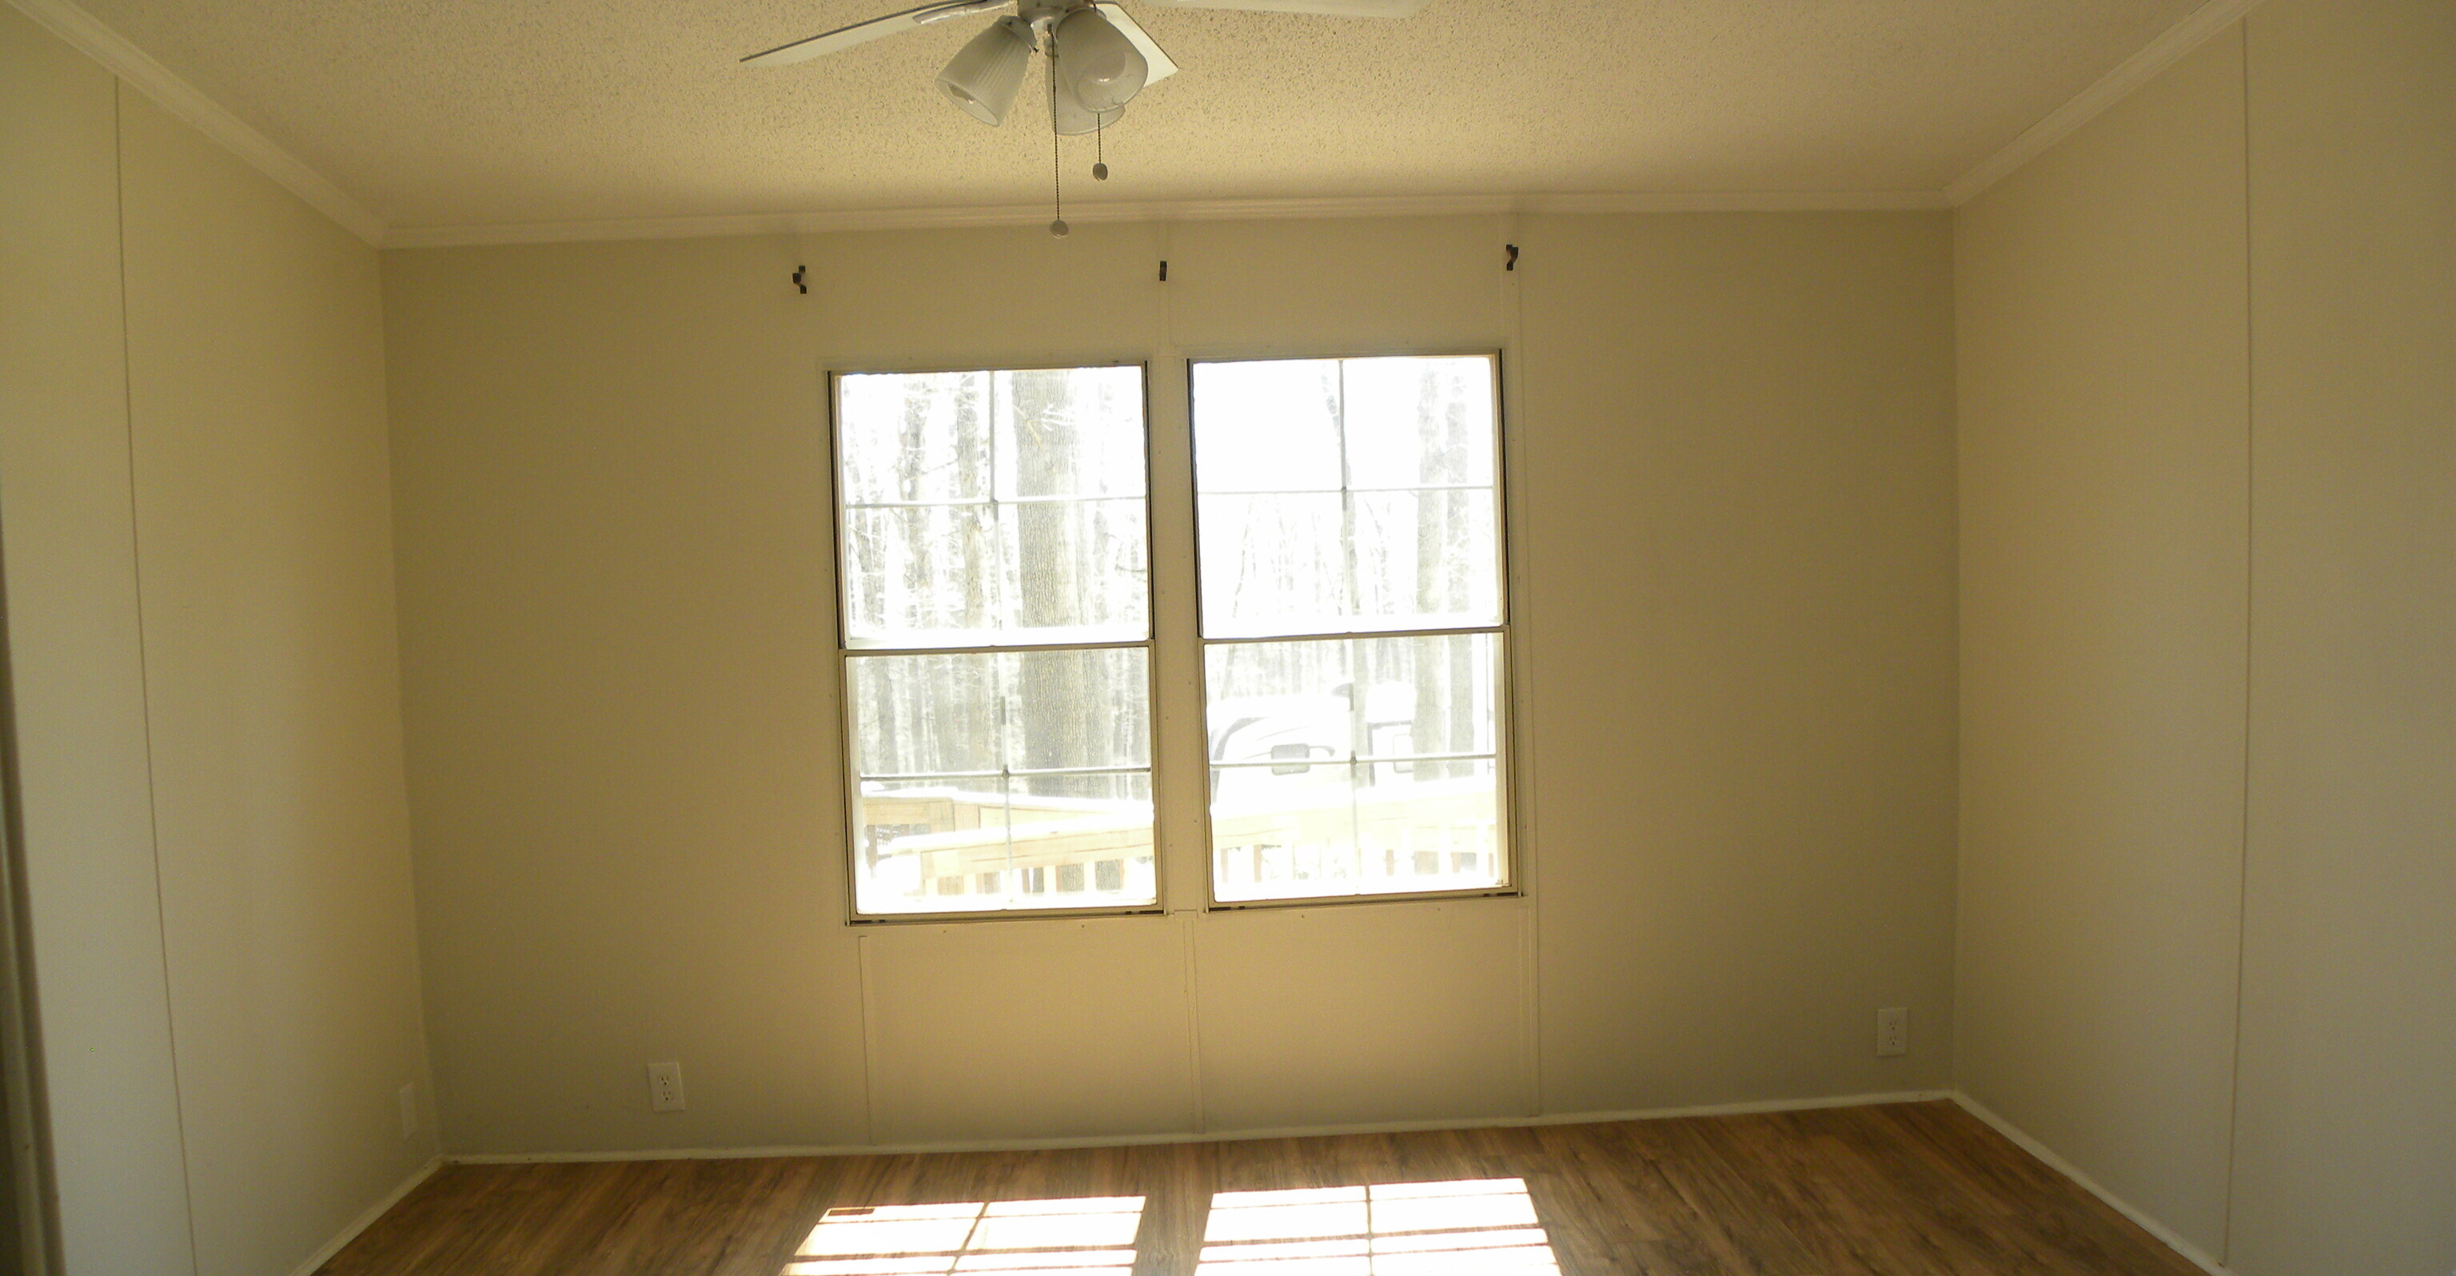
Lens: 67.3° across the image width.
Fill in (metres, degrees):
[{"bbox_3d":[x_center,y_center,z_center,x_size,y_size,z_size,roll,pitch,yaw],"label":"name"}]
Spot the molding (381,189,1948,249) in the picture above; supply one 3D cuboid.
[{"bbox_3d":[-0.115,-0.996,4.346,3.722,0.043,0.042,-2,4,-2],"label":"molding"}]

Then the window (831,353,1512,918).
[{"bbox_3d":[-0.120,-0.003,4.448,1.623,1.320,0.090,-2,4,-2],"label":"window"}]

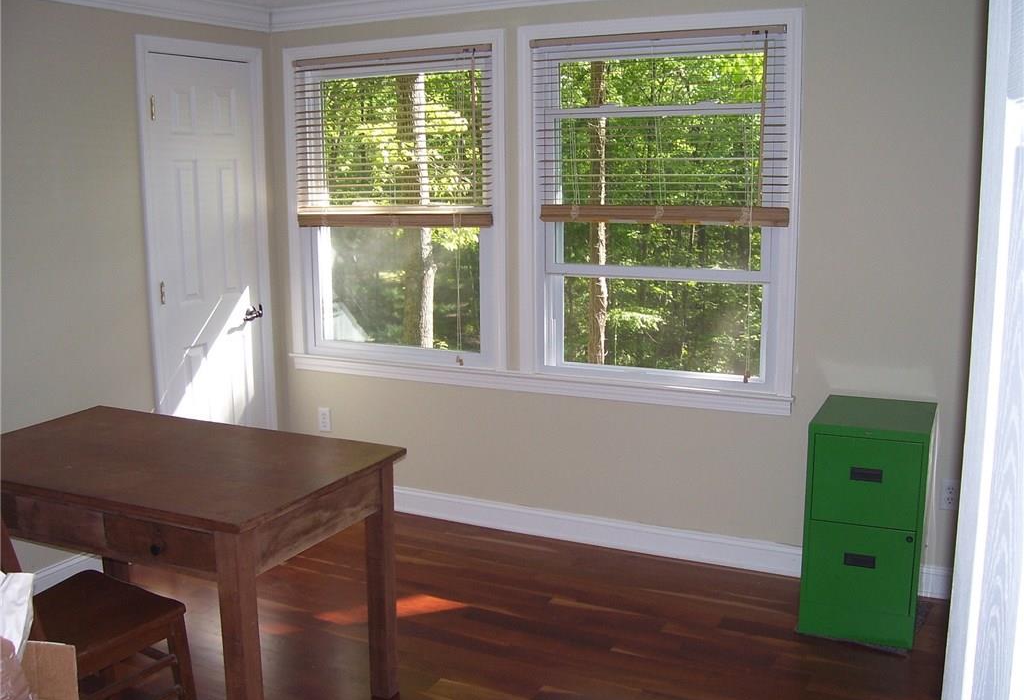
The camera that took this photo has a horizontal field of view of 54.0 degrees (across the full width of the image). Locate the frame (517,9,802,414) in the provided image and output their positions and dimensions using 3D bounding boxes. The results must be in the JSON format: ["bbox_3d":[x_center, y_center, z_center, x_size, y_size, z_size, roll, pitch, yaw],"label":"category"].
[{"bbox_3d":[0.553,-0.532,3.923,1.146,1.495,0.110,5,12,26],"label":"frame"}]

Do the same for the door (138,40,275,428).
[{"bbox_3d":[-1.308,-0.260,4.387,0.070,2.137,0.761,5,12,26],"label":"door"}]

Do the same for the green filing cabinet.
[{"bbox_3d":[1.236,0.575,3.476,0.384,0.749,0.458,4,11,25],"label":"green filing cabinet"}]

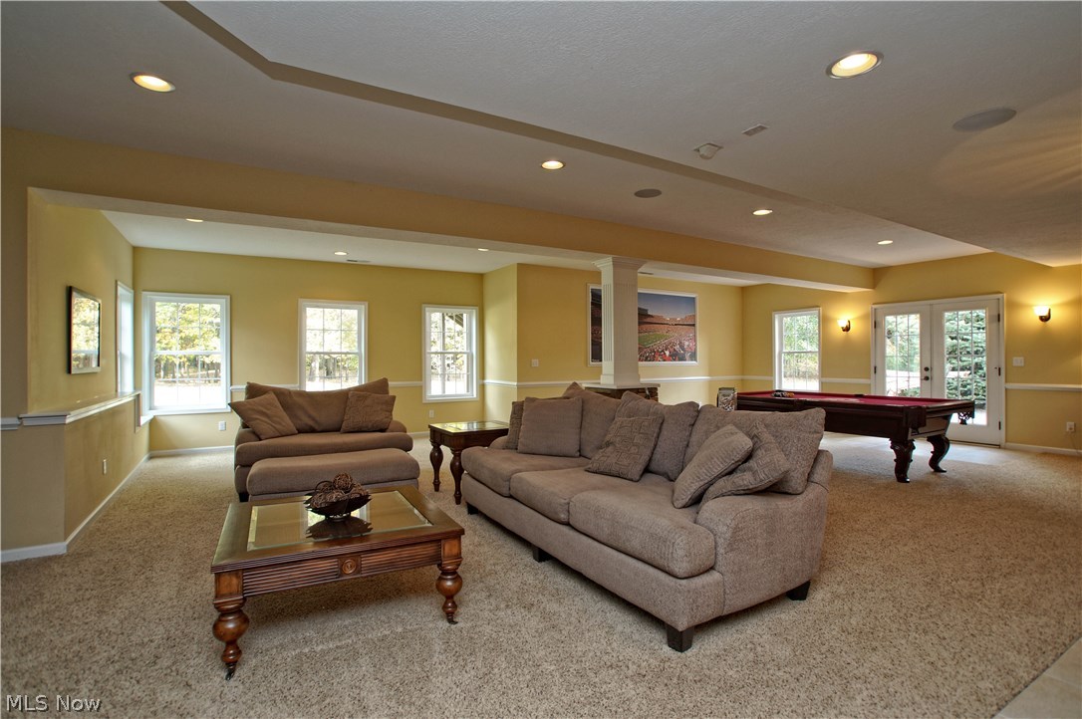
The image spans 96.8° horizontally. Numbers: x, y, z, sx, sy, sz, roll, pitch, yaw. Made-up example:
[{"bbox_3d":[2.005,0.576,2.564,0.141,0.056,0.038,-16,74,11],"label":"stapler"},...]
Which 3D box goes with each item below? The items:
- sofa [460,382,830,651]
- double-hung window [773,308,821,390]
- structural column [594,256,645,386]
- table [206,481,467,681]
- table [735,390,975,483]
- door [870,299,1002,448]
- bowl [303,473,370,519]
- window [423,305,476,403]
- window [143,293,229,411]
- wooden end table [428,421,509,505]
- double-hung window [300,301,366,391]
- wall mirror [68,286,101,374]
[{"bbox_3d":[0.429,0.781,3.343,1.090,1.000,2.350,-1,1,-32],"label":"sofa"},{"bbox_3d":[4.974,-0.177,9.310,0.120,1.545,0.939,-1,1,-32],"label":"double-hung window"},{"bbox_3d":[0.861,-0.400,5.337,0.450,1.335,0.380,-1,1,-32],"label":"structural column"},{"bbox_3d":[-1.057,1.053,2.527,1.010,0.480,0.930,0,1,-27],"label":"table"},{"bbox_3d":[3.704,0.851,6.160,1.420,0.790,2.370,-1,1,-32],"label":"table"},{"bbox_3d":[6.112,0.137,7.489,0.140,2.178,1.668,-1,1,-32],"label":"door"},{"bbox_3d":[-1.029,0.704,2.452,0.330,0.220,0.310,0,1,-27],"label":"bowl"},{"bbox_3d":[-1.588,-0.095,8.459,1.020,1.642,0.120,-1,1,-32],"label":"window"},{"bbox_3d":[-4.740,-0.075,6.475,0.948,1.618,0.120,-1,1,-32],"label":"window"},{"bbox_3d":[-0.647,0.960,4.579,0.650,0.630,0.570,-1,1,-32],"label":"wooden end table"},{"bbox_3d":[-3.210,-0.086,7.438,0.961,1.623,0.120,-1,1,-32],"label":"double-hung window"},{"bbox_3d":[-3.980,-0.230,4.200,0.040,0.690,0.950,0,0,-32],"label":"wall mirror"}]

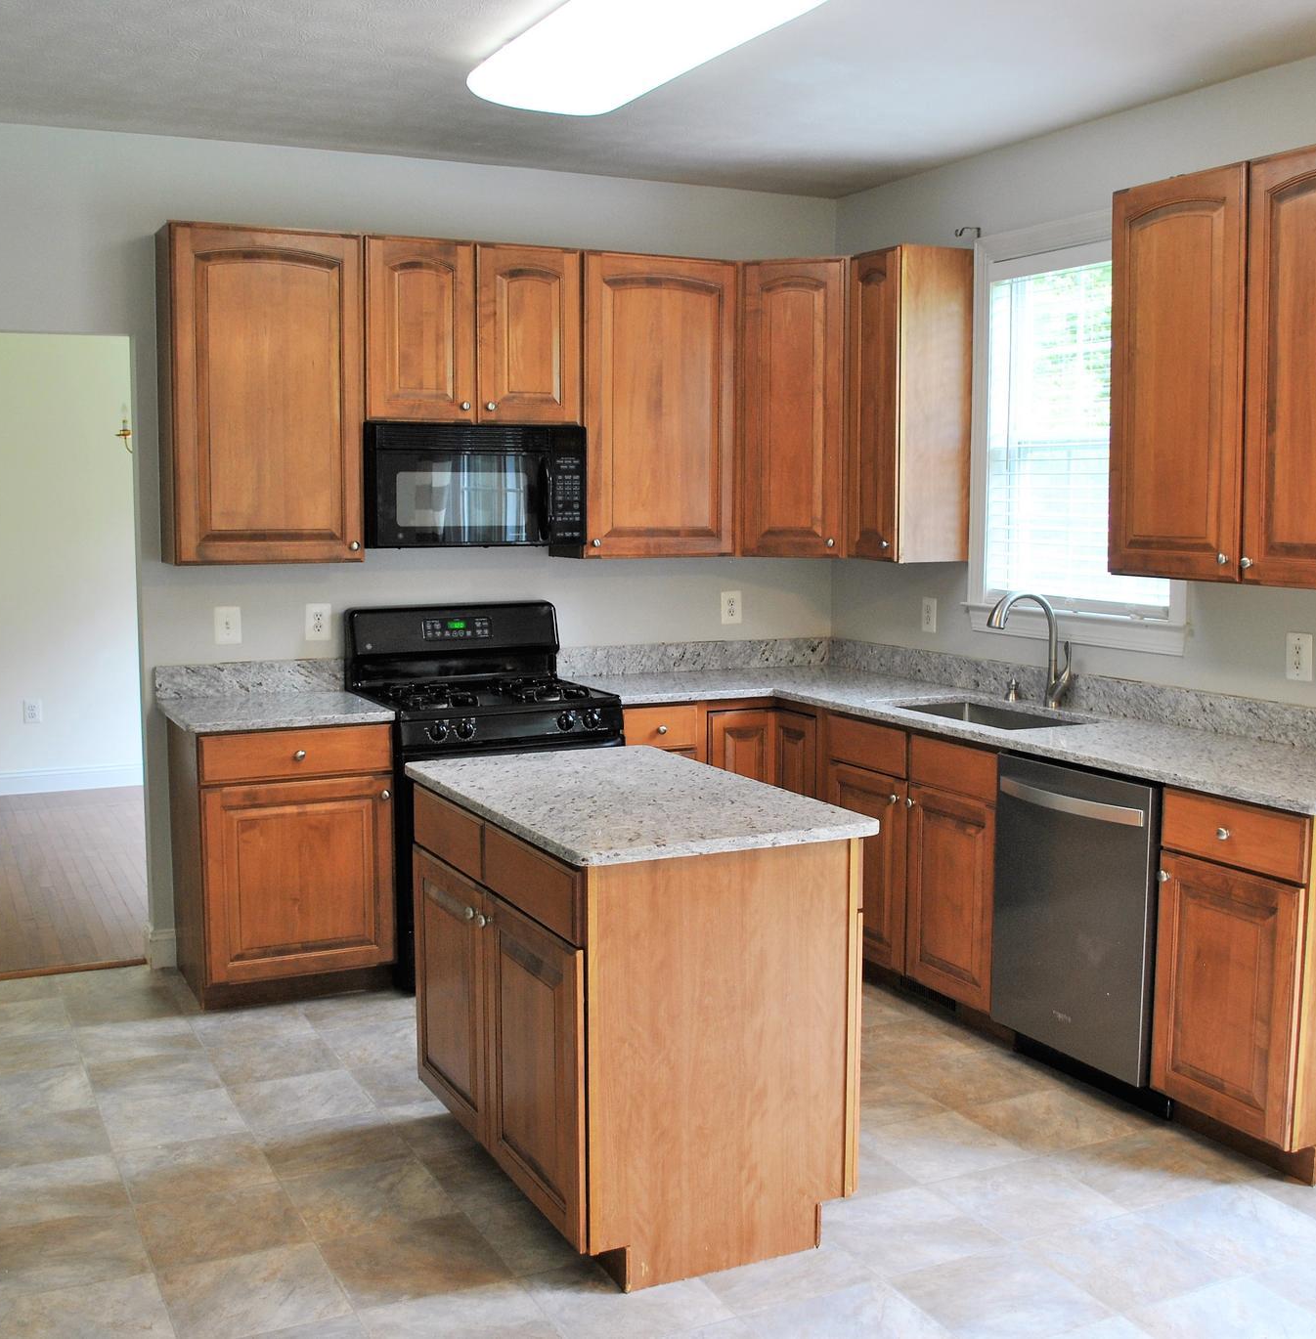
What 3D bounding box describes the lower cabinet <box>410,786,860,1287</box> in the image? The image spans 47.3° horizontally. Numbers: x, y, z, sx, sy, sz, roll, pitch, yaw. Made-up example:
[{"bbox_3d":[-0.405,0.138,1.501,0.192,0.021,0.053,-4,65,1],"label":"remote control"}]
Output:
[{"bbox_3d":[-0.096,0.746,3.499,0.637,0.868,1.057,-3,7,-26],"label":"lower cabinet"}]

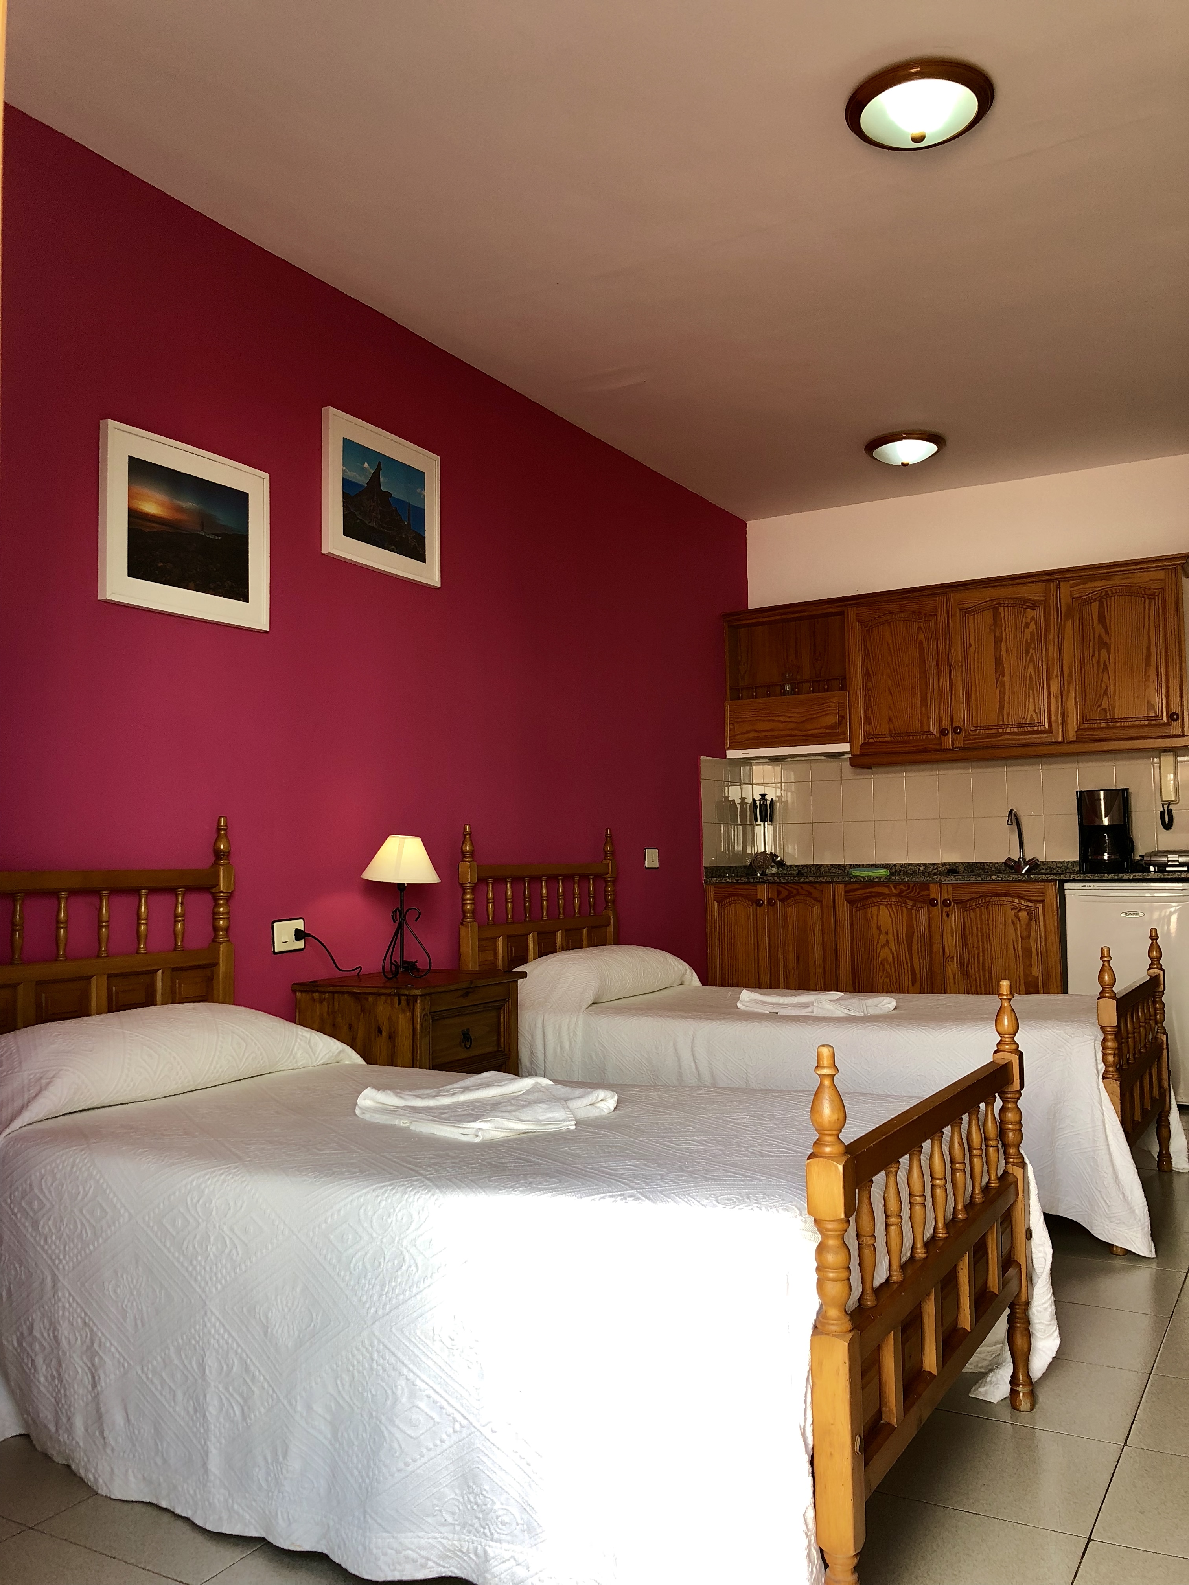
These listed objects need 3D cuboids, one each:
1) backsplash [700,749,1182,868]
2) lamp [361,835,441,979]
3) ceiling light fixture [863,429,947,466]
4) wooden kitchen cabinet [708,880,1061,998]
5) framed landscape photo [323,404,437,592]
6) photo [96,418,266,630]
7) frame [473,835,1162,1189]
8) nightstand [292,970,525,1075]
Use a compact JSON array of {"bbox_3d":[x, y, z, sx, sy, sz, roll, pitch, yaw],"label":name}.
[{"bbox_3d":[1.477,0.068,5.502,1.965,0.510,0.600,-3,-4,30],"label":"backsplash"},{"bbox_3d":[-0.537,0.322,3.604,0.226,0.396,0.226,-1,-3,0],"label":"lamp"},{"bbox_3d":[1.255,-1.366,5.174,0.320,0.105,0.320,-3,-4,30],"label":"ceiling light fixture"},{"bbox_3d":[1.306,0.819,5.582,1.520,0.865,0.555,-3,-4,30],"label":"wooden kitchen cabinet"},{"bbox_3d":[-0.630,-0.870,3.846,0.035,0.418,0.518,-3,-4,30],"label":"framed landscape photo"},{"bbox_3d":[-1.003,-0.643,3.181,0.035,0.418,0.519,-3,-4,30],"label":"photo"},{"bbox_3d":[0.664,0.630,4.016,1.992,1.090,1.000,-3,-4,30],"label":"frame"},{"bbox_3d":[-0.491,0.843,3.556,0.415,0.650,0.520,-3,-4,30],"label":"nightstand"}]

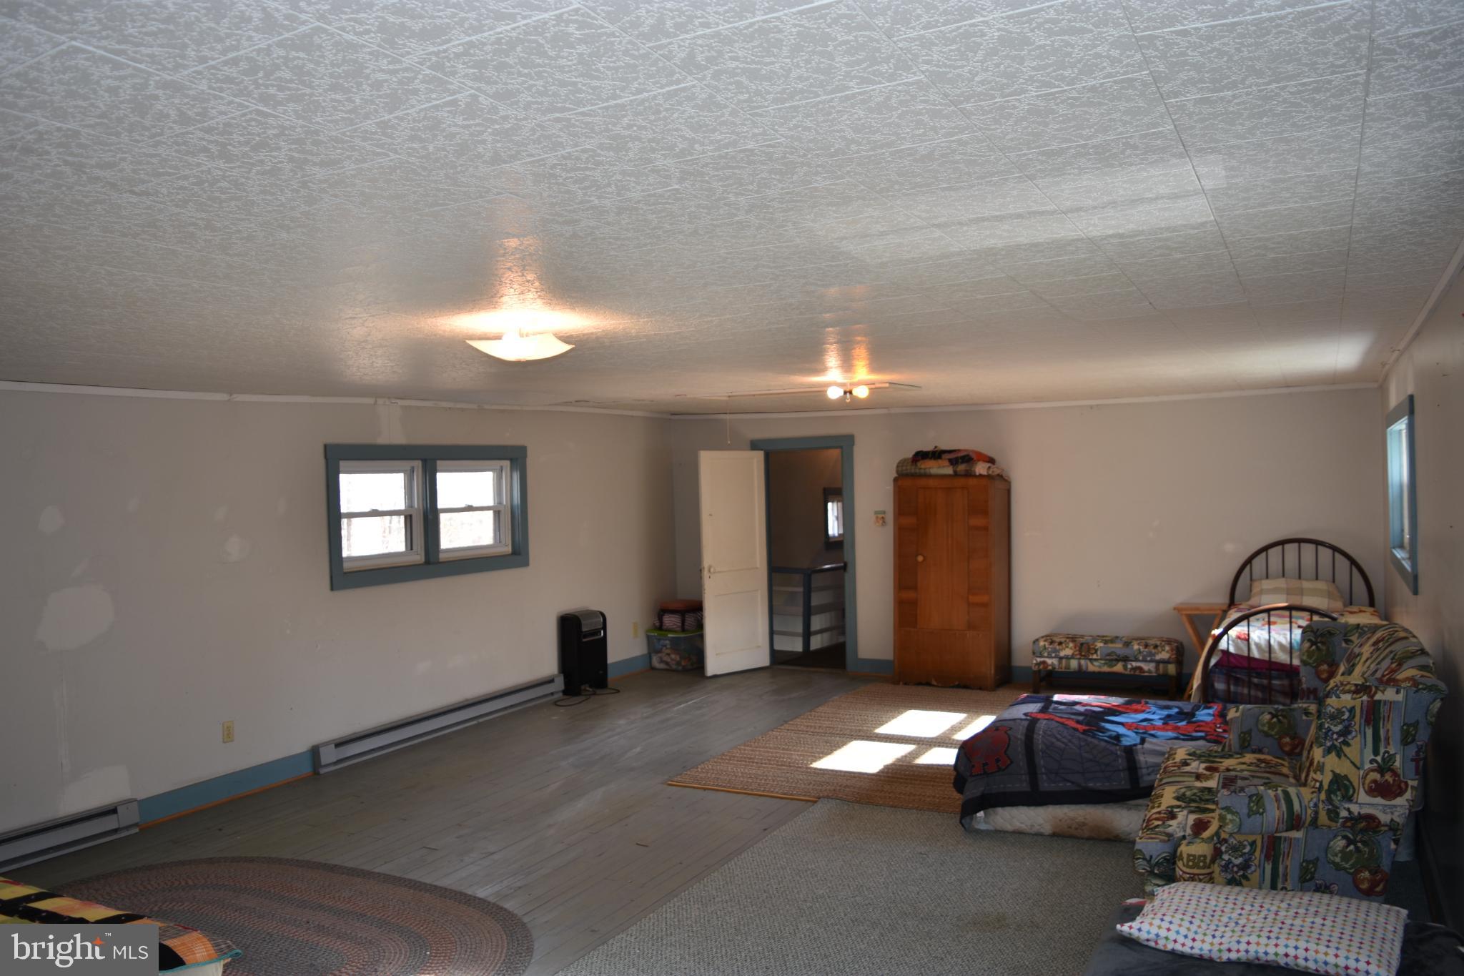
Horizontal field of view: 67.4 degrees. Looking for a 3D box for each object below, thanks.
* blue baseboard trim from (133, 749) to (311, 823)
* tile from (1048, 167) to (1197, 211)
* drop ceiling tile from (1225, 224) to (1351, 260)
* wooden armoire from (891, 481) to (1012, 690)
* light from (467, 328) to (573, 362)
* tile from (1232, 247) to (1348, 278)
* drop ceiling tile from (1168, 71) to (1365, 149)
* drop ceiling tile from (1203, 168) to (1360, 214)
[{"bbox_3d":[-2.761,1.659,6.113,0.020,0.132,1.122,-1,0,26],"label":"blue baseboard trim"},{"bbox_3d":[0.872,-0.654,2.426,0.305,0.016,0.305,-1,0,28],"label":"tile"},{"bbox_3d":[1.468,-0.650,2.909,0.305,0.016,0.305,-1,1,28],"label":"drop ceiling tile"},{"bbox_3d":[1.848,0.774,9.178,0.870,1.745,0.440,-1,1,31],"label":"wooden armoire"},{"bbox_3d":[-0.768,-0.523,3.993,0.310,0.120,0.310,-2,1,8],"label":"light"},{"bbox_3d":[1.611,-0.655,3.179,0.305,0.016,0.305,-1,1,28],"label":"tile"},{"bbox_3d":[0.902,-0.639,1.851,0.303,0.020,0.303,0,1,28],"label":"drop ceiling tile"},{"bbox_3d":[1.192,-0.647,2.389,0.303,0.020,0.303,-1,1,28],"label":"drop ceiling tile"}]

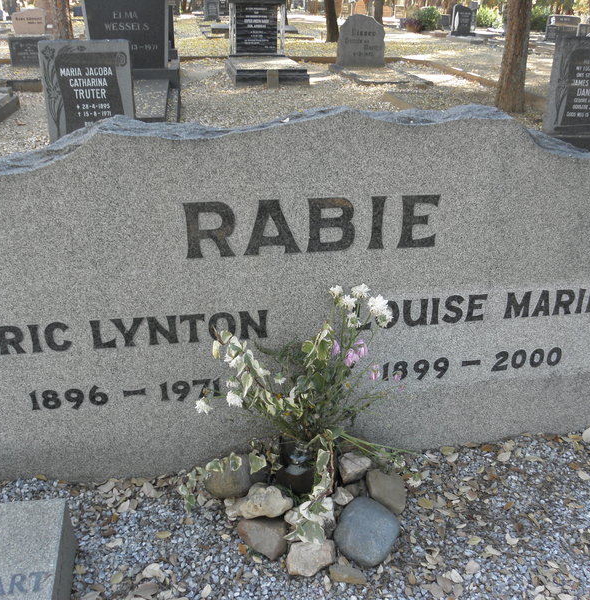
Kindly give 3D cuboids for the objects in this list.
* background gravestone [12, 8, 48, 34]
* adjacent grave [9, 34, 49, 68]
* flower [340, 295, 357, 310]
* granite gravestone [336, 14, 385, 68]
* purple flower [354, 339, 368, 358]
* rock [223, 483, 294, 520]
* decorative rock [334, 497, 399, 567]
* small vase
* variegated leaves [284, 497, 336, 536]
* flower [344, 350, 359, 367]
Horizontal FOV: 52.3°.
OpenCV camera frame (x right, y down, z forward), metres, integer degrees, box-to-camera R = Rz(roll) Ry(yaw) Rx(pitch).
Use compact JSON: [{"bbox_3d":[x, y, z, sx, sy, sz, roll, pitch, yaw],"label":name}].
[{"bbox_3d":[-6.298,-6.463,14.200,0.780,0.720,0.160,-3,24,-7],"label":"background gravestone"},{"bbox_3d":[-4.374,-4.094,9.900,0.680,0.500,0.160,-4,24,-9],"label":"adjacent grave"},{"bbox_3d":[0.132,0.006,1.485,0.043,0.036,0.036,0,26,0],"label":"flower"},{"bbox_3d":[1.134,-4.474,10.400,0.820,0.880,0.160,-2,23,-6],"label":"granite gravestone"},{"bbox_3d":[0.166,0.123,1.525,0.035,0.042,0.030,0,26,0],"label":"purple flower"},{"bbox_3d":[-0.091,0.506,1.510,0.166,0.083,0.102,0,27,0],"label":"rock"},{"bbox_3d":[0.174,0.557,1.456,0.161,0.127,0.171,0,27,0],"label":"decorative rock"},{"bbox_3d":[0.001,0.435,1.560,0.103,0.130,0.103,0,26,0],"label":"small vase"},{"bbox_3d":[0.033,0.492,1.365,0.115,0.060,0.075,0,26,0],"label":"variegated leaves"},{"bbox_3d":[0.137,0.141,1.457,0.035,0.037,0.034,0,27,0],"label":"flower"}]

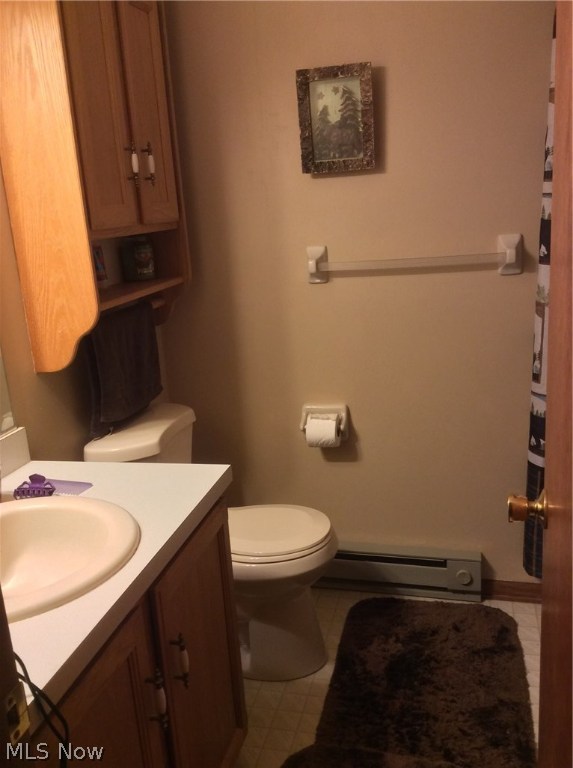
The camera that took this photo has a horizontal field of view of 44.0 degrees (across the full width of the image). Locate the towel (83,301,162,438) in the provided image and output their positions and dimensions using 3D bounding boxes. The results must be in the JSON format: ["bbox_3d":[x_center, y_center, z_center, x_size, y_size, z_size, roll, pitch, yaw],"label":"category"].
[{"bbox_3d":[-0.471,-0.051,2.037,0.062,0.325,0.410,0,15,14],"label":"towel"}]

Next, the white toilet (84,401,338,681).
[{"bbox_3d":[-0.174,0.503,2.280,0.710,0.745,0.450,0,15,14],"label":"white toilet"}]

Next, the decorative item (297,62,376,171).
[{"bbox_3d":[0.159,-0.834,2.235,0.235,0.308,0.028,1,15,16],"label":"decorative item"}]

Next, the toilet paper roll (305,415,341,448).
[{"bbox_3d":[0.125,0.163,2.464,0.103,0.112,0.112,1,15,16],"label":"toilet paper roll"}]

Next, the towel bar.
[{"bbox_3d":[0.392,-0.393,2.266,0.684,0.120,0.075,1,15,16],"label":"towel bar"}]

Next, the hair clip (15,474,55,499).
[{"bbox_3d":[-0.577,0.227,1.621,0.085,0.042,0.042,-7,15,-13],"label":"hair clip"}]

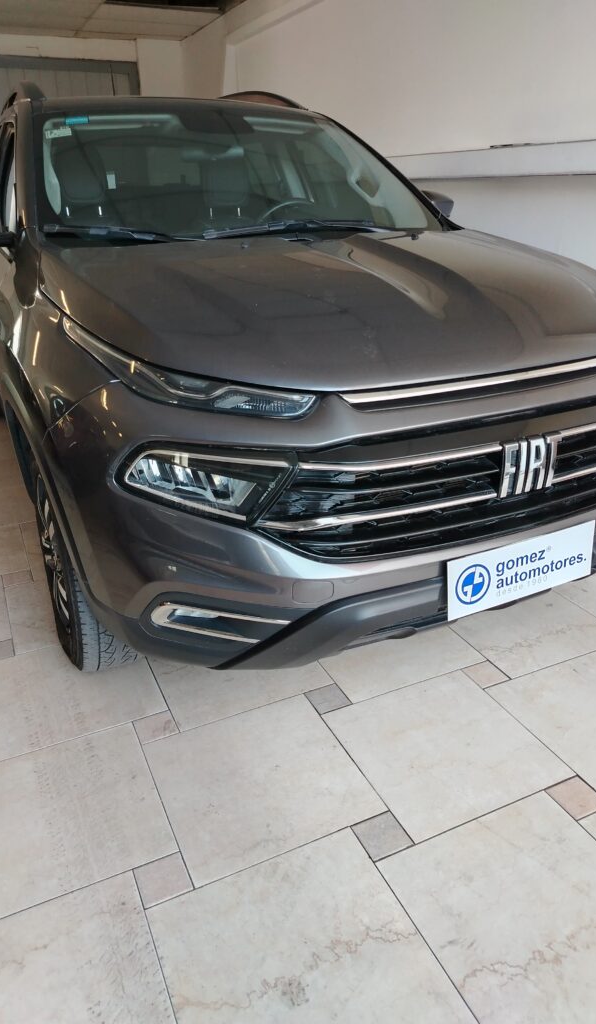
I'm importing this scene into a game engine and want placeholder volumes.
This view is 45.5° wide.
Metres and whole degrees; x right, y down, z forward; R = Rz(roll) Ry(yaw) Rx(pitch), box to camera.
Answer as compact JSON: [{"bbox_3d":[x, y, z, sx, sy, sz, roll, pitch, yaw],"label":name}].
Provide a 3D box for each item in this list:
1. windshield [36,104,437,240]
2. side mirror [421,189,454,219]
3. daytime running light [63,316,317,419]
[{"bbox_3d":[-0.218,-1.193,2.503,1.440,0.130,0.900,-12,58,-23],"label":"windshield"},{"bbox_3d":[0.559,-1.277,2.966,0.245,0.155,0.190,-12,26,-23],"label":"side mirror"},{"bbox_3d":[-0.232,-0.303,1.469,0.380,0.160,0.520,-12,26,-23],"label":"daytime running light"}]

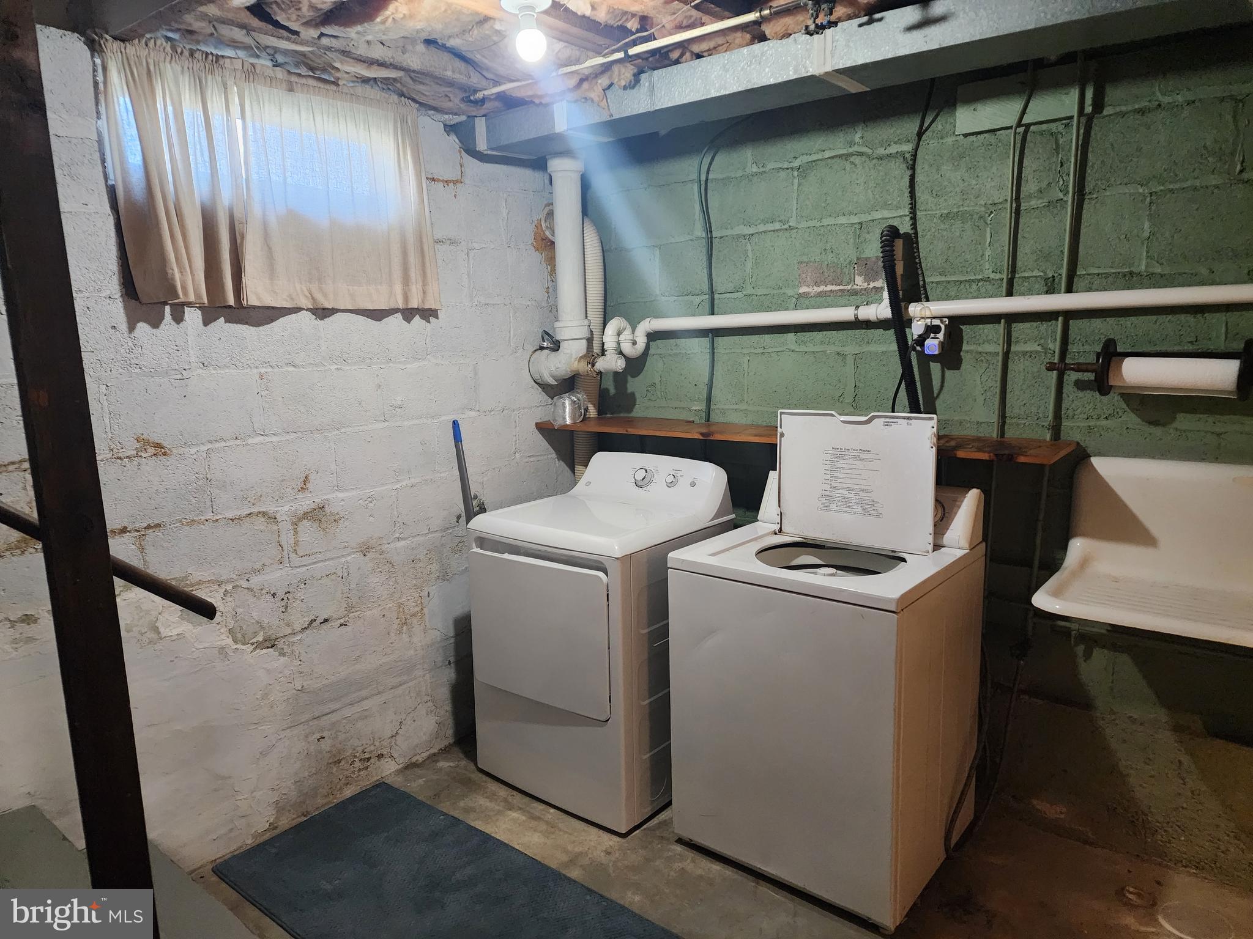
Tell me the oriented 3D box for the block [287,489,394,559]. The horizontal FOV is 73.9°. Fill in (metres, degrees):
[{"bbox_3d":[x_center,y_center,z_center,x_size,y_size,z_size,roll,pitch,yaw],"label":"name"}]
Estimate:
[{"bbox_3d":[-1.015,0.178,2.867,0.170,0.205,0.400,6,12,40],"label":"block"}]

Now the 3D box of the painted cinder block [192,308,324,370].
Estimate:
[{"bbox_3d":[-1.180,-0.415,2.597,0.170,0.200,0.400,6,12,40],"label":"painted cinder block"}]

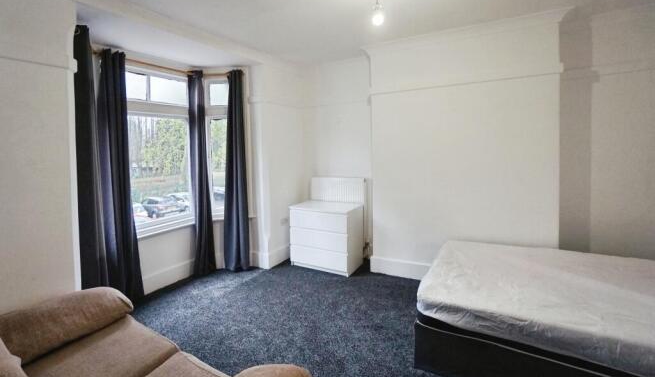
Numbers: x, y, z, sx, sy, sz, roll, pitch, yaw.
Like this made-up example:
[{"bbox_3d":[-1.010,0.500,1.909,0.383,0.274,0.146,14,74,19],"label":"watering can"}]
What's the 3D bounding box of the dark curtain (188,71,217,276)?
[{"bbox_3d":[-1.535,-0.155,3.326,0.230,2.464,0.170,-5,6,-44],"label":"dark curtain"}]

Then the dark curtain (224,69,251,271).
[{"bbox_3d":[-1.148,-0.205,3.462,0.270,2.529,0.160,-2,5,-17],"label":"dark curtain"}]

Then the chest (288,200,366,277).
[{"bbox_3d":[-0.007,0.632,3.643,0.831,0.795,0.507,2,5,29],"label":"chest"}]

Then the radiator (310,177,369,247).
[{"bbox_3d":[0.163,0.280,3.905,0.819,0.873,0.100,2,5,30],"label":"radiator"}]

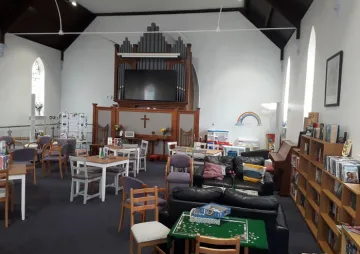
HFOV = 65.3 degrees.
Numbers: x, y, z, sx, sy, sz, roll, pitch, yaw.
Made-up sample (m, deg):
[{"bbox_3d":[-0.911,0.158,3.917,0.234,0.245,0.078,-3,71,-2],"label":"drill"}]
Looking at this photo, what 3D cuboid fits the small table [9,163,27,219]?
[{"bbox_3d":[-2.849,1.036,4.391,0.728,0.728,0.728,0,4,-31],"label":"small table"}]

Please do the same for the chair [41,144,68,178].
[{"bbox_3d":[-3.100,0.838,7.084,0.580,0.787,0.541,3,3,5],"label":"chair"}]

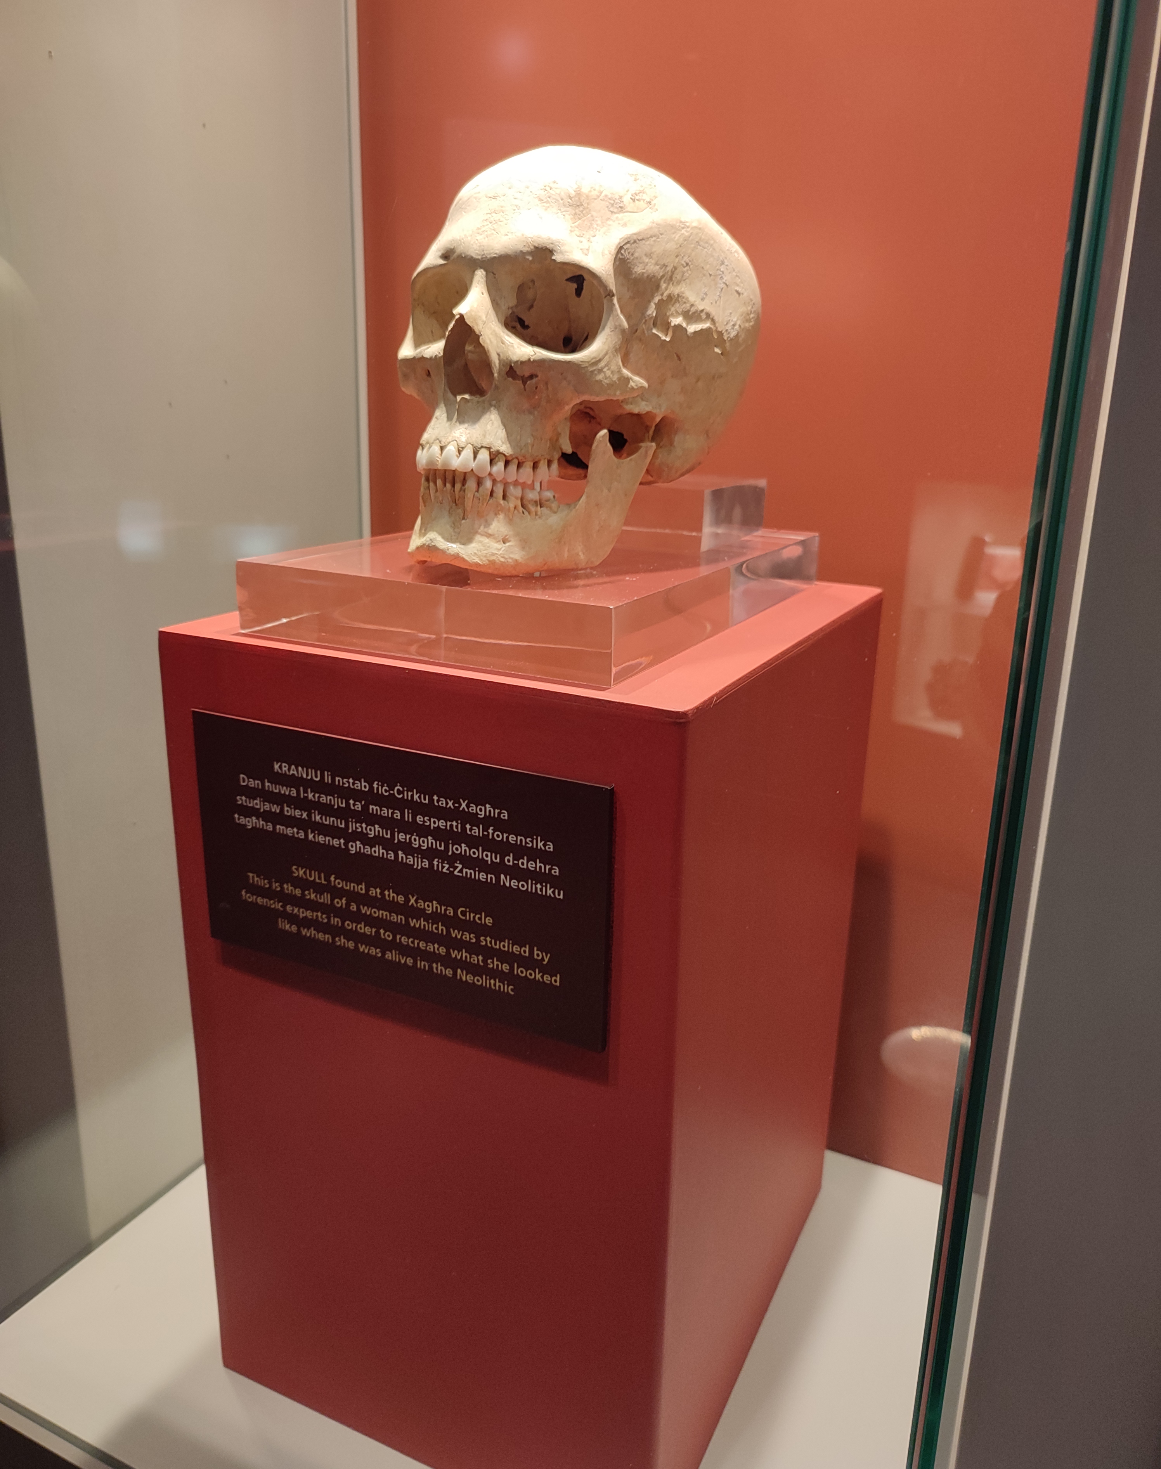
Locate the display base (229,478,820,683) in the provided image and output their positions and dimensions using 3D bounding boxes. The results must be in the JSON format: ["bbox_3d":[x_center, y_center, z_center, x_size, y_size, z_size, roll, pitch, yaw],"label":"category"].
[{"bbox_3d":[-0.006,-0.090,0.541,0.175,0.058,0.258,10,19,26],"label":"display base"}]

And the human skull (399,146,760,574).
[{"bbox_3d":[-0.004,-0.172,0.502,0.136,0.173,0.193,11,20,29],"label":"human skull"}]

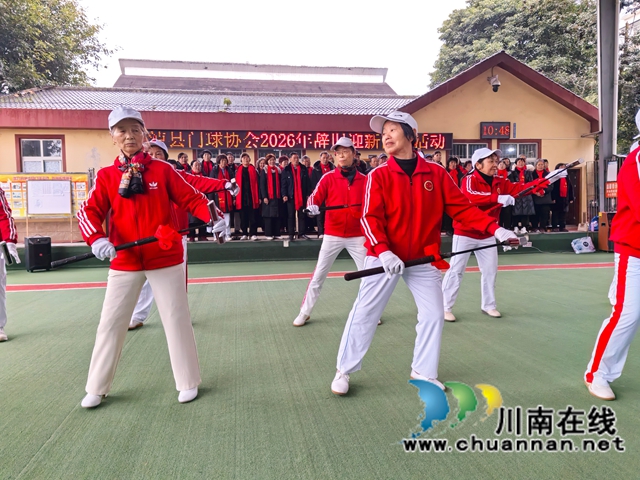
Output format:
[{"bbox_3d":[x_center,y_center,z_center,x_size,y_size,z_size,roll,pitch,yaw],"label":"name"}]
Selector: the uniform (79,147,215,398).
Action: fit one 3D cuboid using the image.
[{"bbox_3d":[-0.874,0.159,2.620,0.660,1.270,0.380,-2,4,-12],"label":"uniform"}]

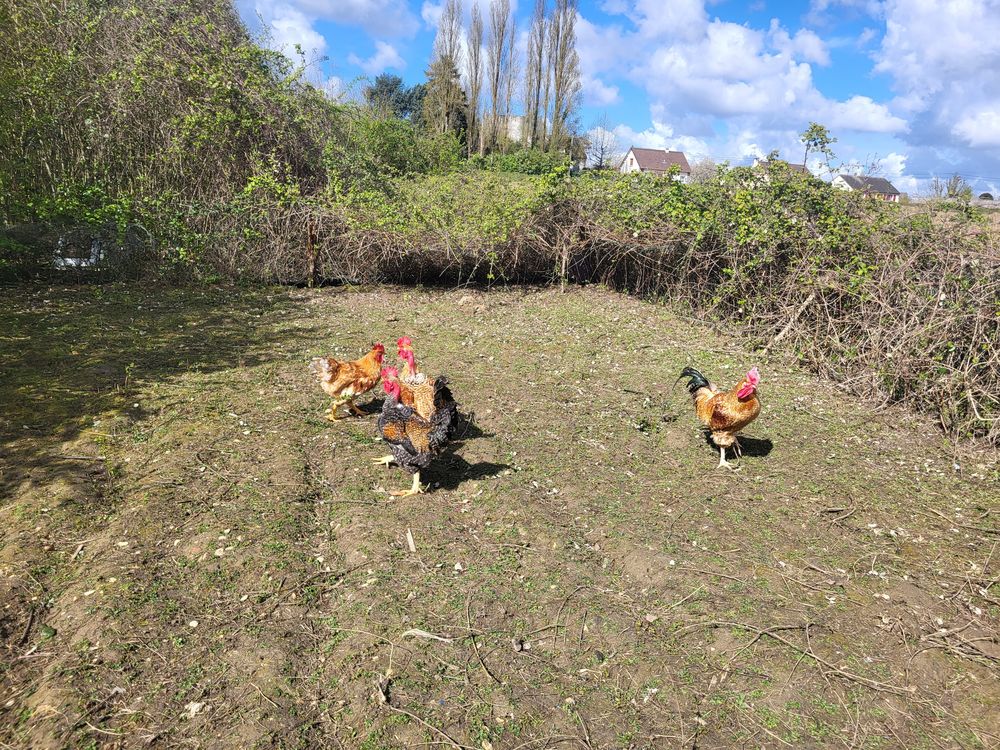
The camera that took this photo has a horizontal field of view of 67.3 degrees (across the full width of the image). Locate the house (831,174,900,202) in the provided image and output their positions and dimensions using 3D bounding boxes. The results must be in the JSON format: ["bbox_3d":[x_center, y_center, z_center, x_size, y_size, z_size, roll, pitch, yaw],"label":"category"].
[{"bbox_3d":[91.614,-46.545,189.285,14.000,6.000,8.600,-1,14,-17],"label":"house"}]

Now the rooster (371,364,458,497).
[{"bbox_3d":[-0.393,0.239,3.436,0.430,0.510,0.230,10,15,24],"label":"rooster"}]

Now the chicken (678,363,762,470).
[{"bbox_3d":[1.156,0.219,3.902,0.430,0.500,0.220,11,16,30],"label":"chicken"}]

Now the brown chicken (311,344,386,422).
[{"bbox_3d":[-0.873,0.024,4.368,0.420,0.430,0.200,2,14,-5],"label":"brown chicken"}]

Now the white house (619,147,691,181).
[{"bbox_3d":[30.428,-40.984,147.226,11.300,6.500,8.400,-1,14,-17],"label":"white house"}]

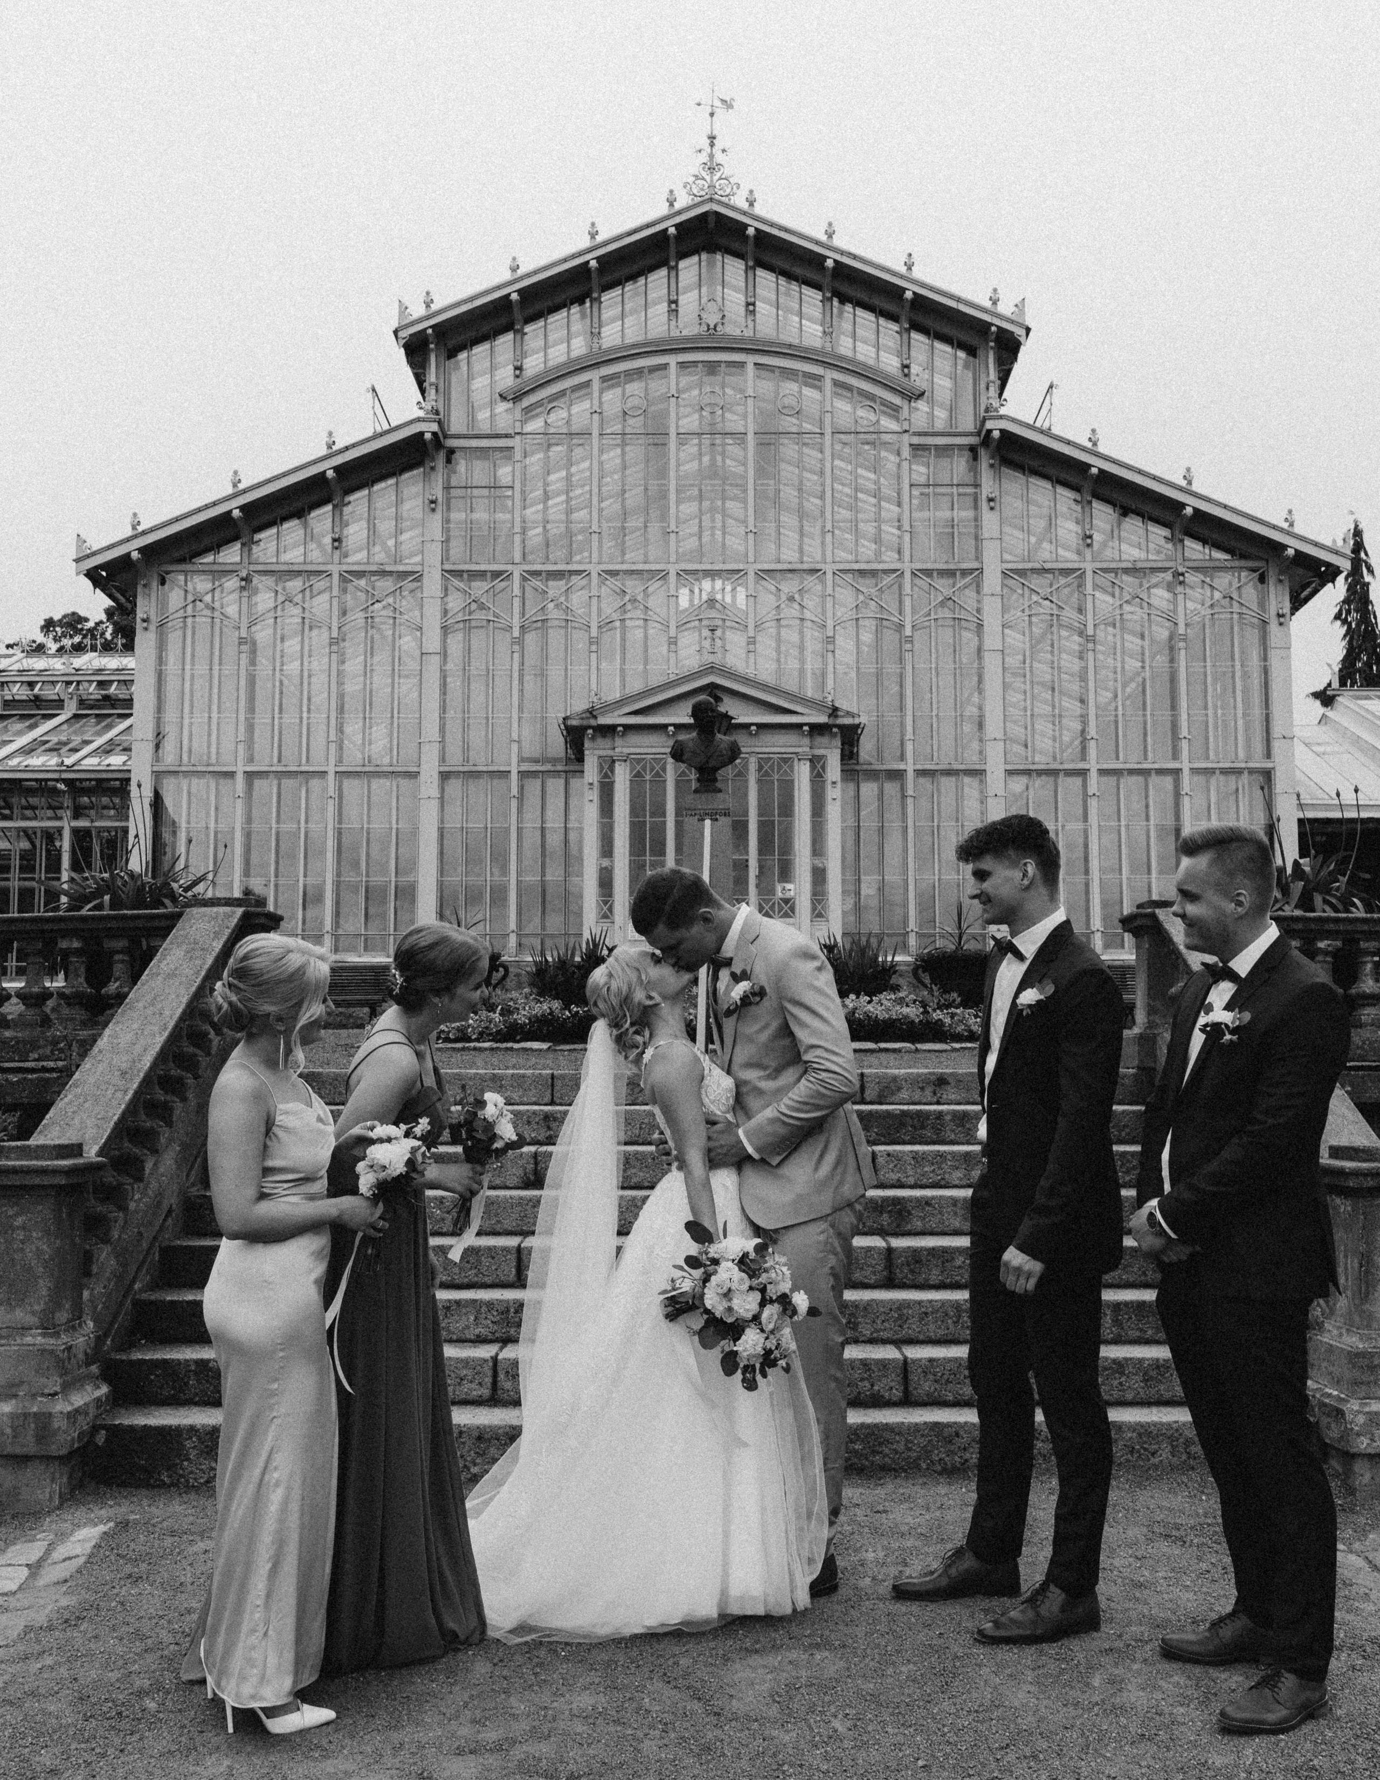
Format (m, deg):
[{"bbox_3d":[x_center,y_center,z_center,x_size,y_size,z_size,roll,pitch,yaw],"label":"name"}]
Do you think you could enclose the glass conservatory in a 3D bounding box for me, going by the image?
[{"bbox_3d":[0.337,-3.433,34.436,17.319,11.091,14.000,0,-7,0],"label":"glass conservatory"}]

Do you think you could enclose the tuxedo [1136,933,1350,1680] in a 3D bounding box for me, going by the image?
[{"bbox_3d":[1.171,0.831,4.232,0.420,1.516,0.550,3,-7,-24],"label":"tuxedo"}]

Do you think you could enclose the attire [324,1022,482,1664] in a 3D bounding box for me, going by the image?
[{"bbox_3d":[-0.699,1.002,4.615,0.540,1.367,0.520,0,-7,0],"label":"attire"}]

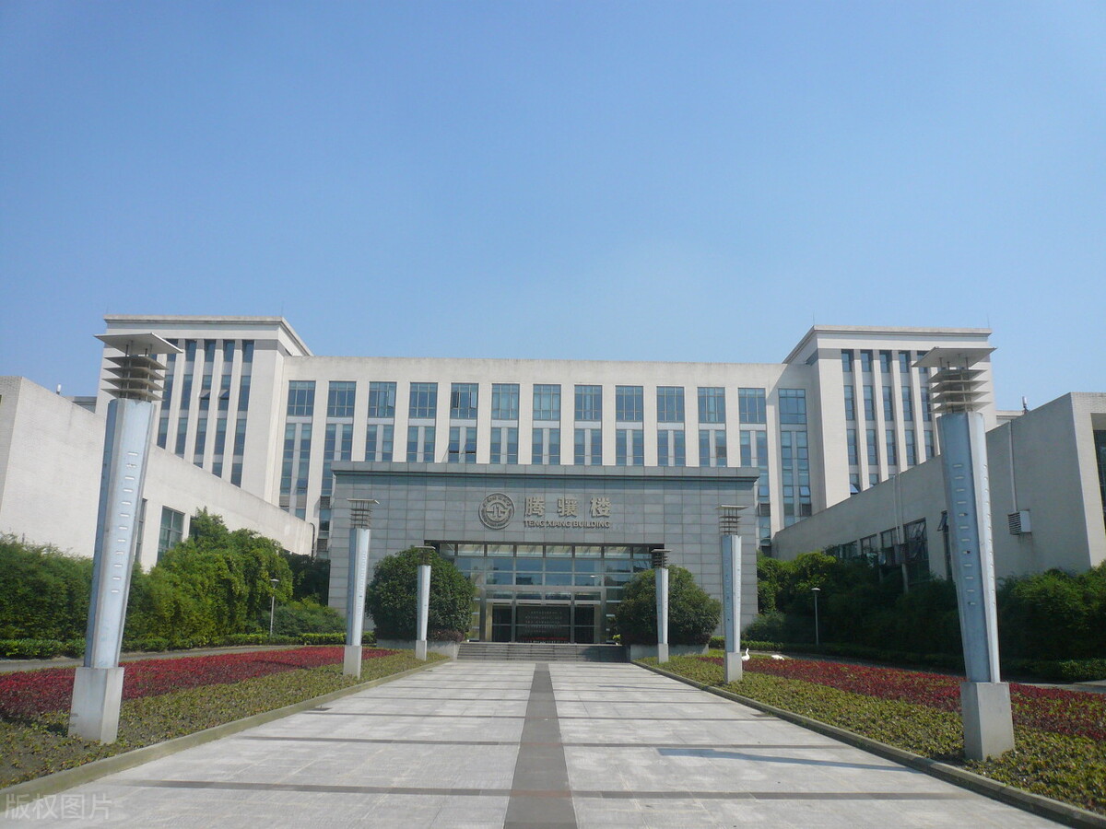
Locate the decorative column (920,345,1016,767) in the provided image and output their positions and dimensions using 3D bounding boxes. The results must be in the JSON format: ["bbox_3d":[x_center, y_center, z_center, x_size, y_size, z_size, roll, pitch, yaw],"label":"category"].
[{"bbox_3d":[5.651,1.806,12.065,0.855,5.402,0.855,1,-14,0],"label":"decorative column"}]

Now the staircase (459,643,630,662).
[{"bbox_3d":[-0.498,12.884,48.337,9.000,0.860,1.800,1,-14,0],"label":"staircase"}]

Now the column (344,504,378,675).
[{"bbox_3d":[-6.024,5.379,27.660,0.855,5.402,0.855,1,-14,0],"label":"column"}]

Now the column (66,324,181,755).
[{"bbox_3d":[-5.883,1.619,12.059,0.855,5.402,0.855,1,-14,0],"label":"column"}]

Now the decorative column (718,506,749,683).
[{"bbox_3d":[5.564,5.570,27.678,0.855,5.402,0.855,1,-14,0],"label":"decorative column"}]

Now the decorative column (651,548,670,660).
[{"bbox_3d":[5.320,9.321,43.245,0.855,5.402,0.855,1,-14,0],"label":"decorative column"}]

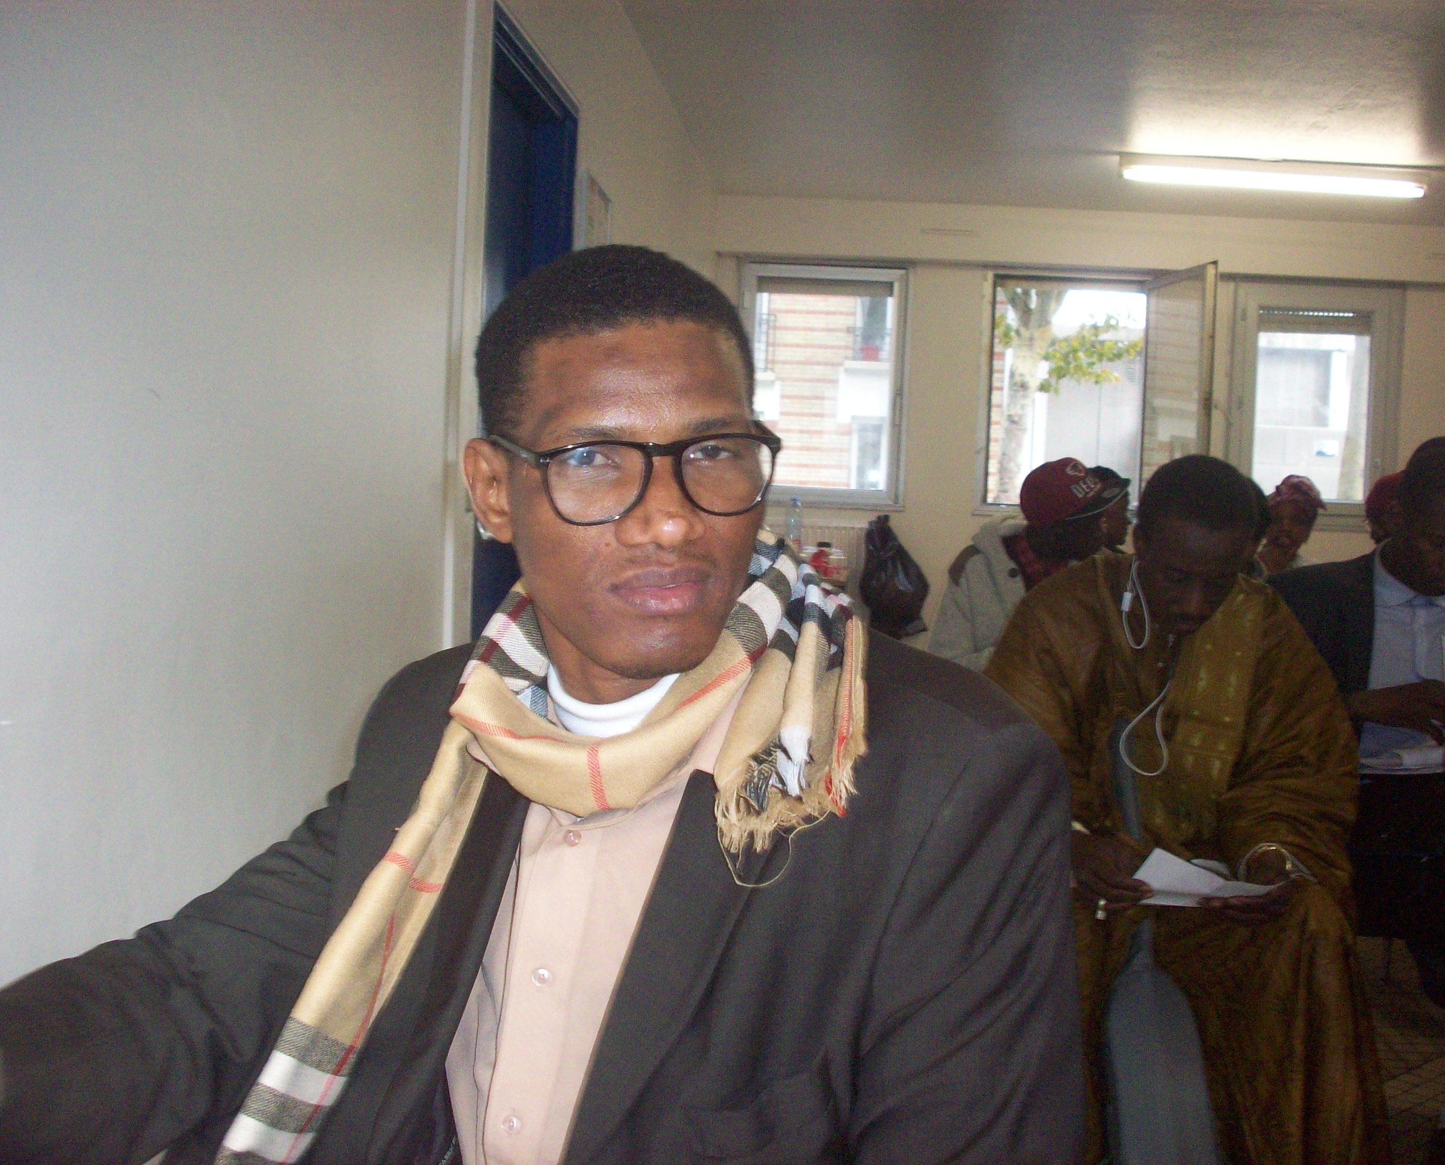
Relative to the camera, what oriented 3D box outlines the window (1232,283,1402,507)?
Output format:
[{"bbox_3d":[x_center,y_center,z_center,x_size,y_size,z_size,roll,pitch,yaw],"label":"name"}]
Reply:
[{"bbox_3d":[2.811,-0.869,7.850,0.785,1.070,0.090,2,3,2],"label":"window"}]

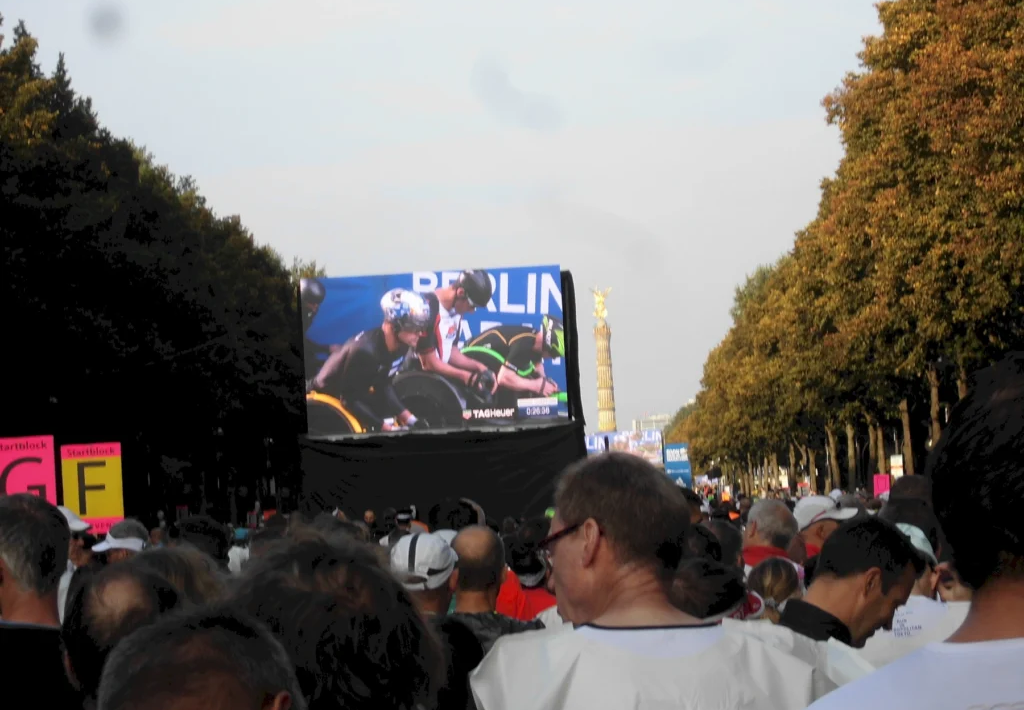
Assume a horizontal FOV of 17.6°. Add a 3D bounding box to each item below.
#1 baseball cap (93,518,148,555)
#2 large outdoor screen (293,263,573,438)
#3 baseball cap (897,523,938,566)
[{"bbox_3d":[-1.829,0.844,15.500,0.260,0.155,0.180,-4,-2,20],"label":"baseball cap"},{"bbox_3d":[-2.047,-0.093,88.210,6.900,4.180,0.350,-3,-2,1],"label":"large outdoor screen"},{"bbox_3d":[1.043,0.519,8.800,0.180,0.160,0.265,-4,-2,14],"label":"baseball cap"}]

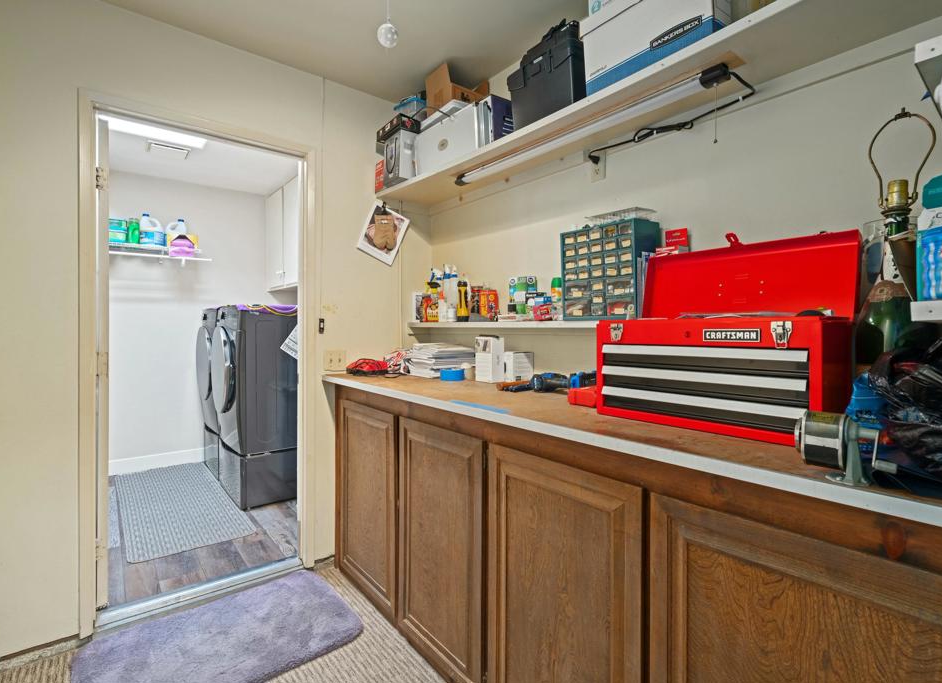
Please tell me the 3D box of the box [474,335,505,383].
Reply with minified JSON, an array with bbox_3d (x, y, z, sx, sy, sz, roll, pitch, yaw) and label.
[{"bbox_3d":[0.089,0.085,2.119,0.082,0.209,0.110,0,1,-39],"label":"box"}]

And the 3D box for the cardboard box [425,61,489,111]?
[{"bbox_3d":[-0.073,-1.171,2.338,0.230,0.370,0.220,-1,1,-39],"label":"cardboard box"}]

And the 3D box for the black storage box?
[{"bbox_3d":[0.316,-0.910,1.640,0.190,0.300,0.285,-1,1,-39],"label":"black storage box"}]

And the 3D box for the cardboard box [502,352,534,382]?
[{"bbox_3d":[0.202,0.118,2.126,0.125,0.132,0.120,-1,1,-39],"label":"cardboard box"}]

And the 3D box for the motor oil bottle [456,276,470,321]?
[{"bbox_3d":[-0.037,-0.209,2.330,0.066,0.222,0.063,1,1,15],"label":"motor oil bottle"}]

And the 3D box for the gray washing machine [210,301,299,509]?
[{"bbox_3d":[-1.470,0.430,3.448,0.790,1.335,0.686,-1,1,-39],"label":"gray washing machine"}]

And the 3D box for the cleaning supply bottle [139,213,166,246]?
[{"bbox_3d":[-2.641,-0.922,3.779,0.170,0.262,0.115,0,1,-39],"label":"cleaning supply bottle"}]

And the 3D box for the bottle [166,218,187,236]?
[{"bbox_3d":[-2.534,-0.918,3.915,0.165,0.265,0.115,0,1,-39],"label":"bottle"}]

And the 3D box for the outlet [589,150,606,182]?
[{"bbox_3d":[0.502,-0.693,1.805,0.012,0.112,0.070,0,1,-39],"label":"outlet"}]

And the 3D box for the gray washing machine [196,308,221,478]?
[{"bbox_3d":[-1.905,0.417,3.983,0.790,1.335,0.686,-1,1,-39],"label":"gray washing machine"}]

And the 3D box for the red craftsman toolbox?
[{"bbox_3d":[0.625,-0.031,1.168,0.270,0.475,0.510,-1,1,-40],"label":"red craftsman toolbox"}]

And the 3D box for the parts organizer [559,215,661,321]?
[{"bbox_3d":[0.510,-0.248,1.688,0.152,0.338,0.318,0,1,-39],"label":"parts organizer"}]

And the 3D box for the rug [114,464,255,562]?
[{"bbox_3d":[-2.072,1.098,3.187,0.610,0.010,1.770,-1,1,-39],"label":"rug"}]

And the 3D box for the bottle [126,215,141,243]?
[{"bbox_3d":[-2.686,-0.881,3.630,0.092,0.215,0.075,-1,1,-39],"label":"bottle"}]

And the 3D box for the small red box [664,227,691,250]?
[{"bbox_3d":[0.690,-0.343,1.532,0.028,0.066,0.077,0,1,-39],"label":"small red box"}]

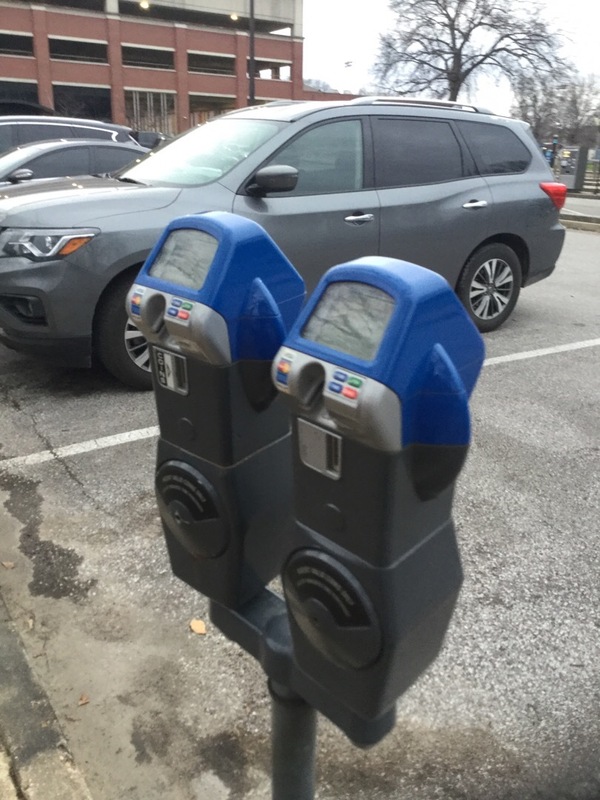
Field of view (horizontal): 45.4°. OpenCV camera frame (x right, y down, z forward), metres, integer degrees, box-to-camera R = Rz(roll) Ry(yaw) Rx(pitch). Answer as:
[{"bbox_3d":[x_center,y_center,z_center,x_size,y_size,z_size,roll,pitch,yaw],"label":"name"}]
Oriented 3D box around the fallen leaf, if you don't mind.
[{"bbox_3d":[-0.327,0.718,2.277,0.045,0.012,0.079,-7,20,-24],"label":"fallen leaf"}]

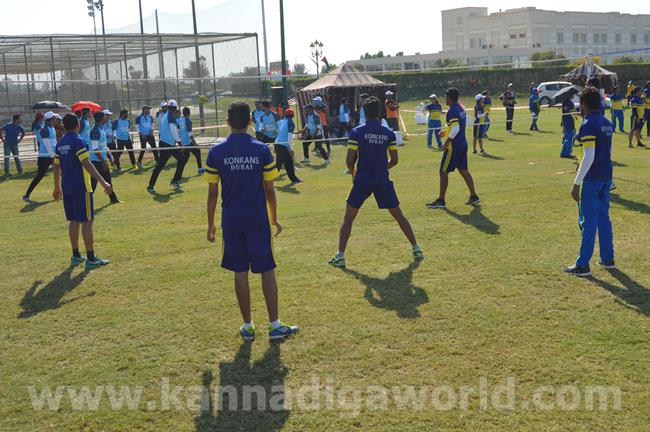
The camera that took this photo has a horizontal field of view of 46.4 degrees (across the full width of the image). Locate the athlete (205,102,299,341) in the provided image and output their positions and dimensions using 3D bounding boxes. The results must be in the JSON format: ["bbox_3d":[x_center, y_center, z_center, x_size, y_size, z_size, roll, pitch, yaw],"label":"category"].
[{"bbox_3d":[-0.510,0.033,5.473,0.600,1.710,0.360,-2,9,0],"label":"athlete"}]

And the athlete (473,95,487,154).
[{"bbox_3d":[4.201,-2.488,20.600,0.460,1.600,0.440,-9,11,-38],"label":"athlete"}]

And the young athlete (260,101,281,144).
[{"bbox_3d":[-1.316,-1.944,18.300,0.600,1.660,0.450,-1,9,6],"label":"young athlete"}]

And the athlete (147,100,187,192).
[{"bbox_3d":[-3.107,-1.367,14.900,0.800,1.750,0.600,-10,12,-39],"label":"athlete"}]

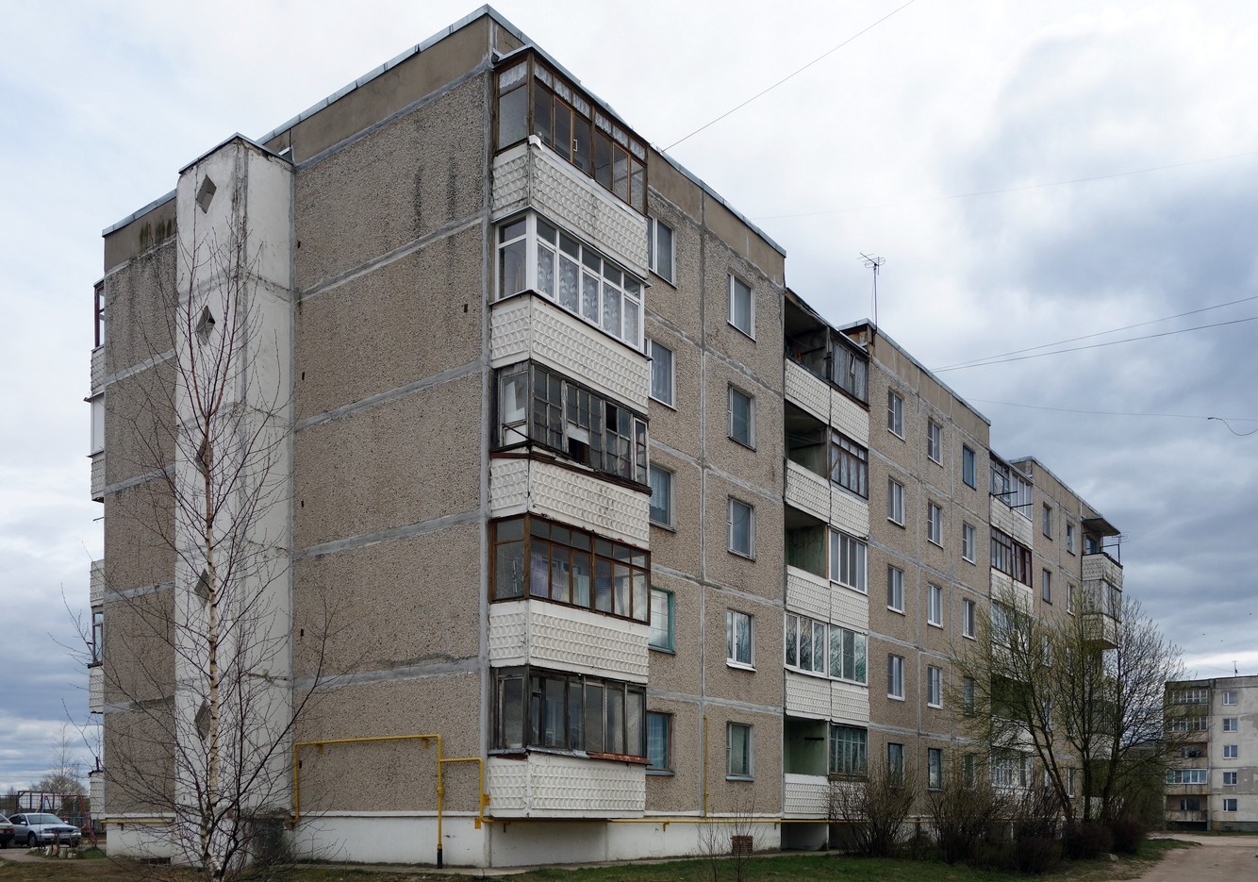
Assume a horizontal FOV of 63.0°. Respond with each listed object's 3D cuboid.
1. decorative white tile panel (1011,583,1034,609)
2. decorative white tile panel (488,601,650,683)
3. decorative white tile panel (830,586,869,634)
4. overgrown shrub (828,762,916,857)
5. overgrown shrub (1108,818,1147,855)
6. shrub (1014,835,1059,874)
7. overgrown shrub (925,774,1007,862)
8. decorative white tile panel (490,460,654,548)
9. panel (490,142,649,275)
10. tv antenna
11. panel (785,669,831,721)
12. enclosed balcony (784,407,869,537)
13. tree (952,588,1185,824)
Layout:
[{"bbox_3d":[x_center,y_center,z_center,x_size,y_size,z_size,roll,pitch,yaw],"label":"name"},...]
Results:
[{"bbox_3d":[16.797,6.714,44.000,0.150,1.073,2.898,-13,-22,33],"label":"decorative white tile panel"},{"bbox_3d":[-1.110,4.150,20.900,1.000,1.180,3.860,-14,-23,35],"label":"decorative white tile panel"},{"bbox_3d":[6.774,5.194,31.600,0.150,1.190,2.400,-14,-23,35],"label":"decorative white tile panel"},{"bbox_3d":[6.323,9.619,26.800,2.240,2.237,2.200,-4,-19,12],"label":"overgrown shrub"},{"bbox_3d":[18.428,14.620,38.000,1.120,1.240,1.050,-9,-21,26],"label":"overgrown shrub"},{"bbox_3d":[10.205,10.352,25.700,1.000,0.870,0.920,-8,-20,21],"label":"shrub"},{"bbox_3d":[8.990,10.073,27.300,2.174,2.097,2.100,-6,-19,16],"label":"overgrown shrub"},{"bbox_3d":[-0.991,1.190,18.500,0.897,1.016,3.450,-13,-22,33],"label":"decorative white tile panel"},{"bbox_3d":[-1.127,-4.631,21.261,0.980,1.270,3.700,-11,-18,37],"label":"panel"},{"bbox_3d":[7.762,-4.857,32.800,0.600,2.200,0.950,-18,-26,41],"label":"tv antenna"},{"bbox_3d":[5.101,7.212,29.200,0.150,1.200,2.450,-14,-23,35],"label":"panel"},{"bbox_3d":[5.155,1.056,29.500,1.300,2.836,5.451,-13,-22,33],"label":"enclosed balcony"},{"bbox_3d":[15.416,9.578,36.000,8.233,8.350,7.000,-8,-20,21],"label":"tree"}]

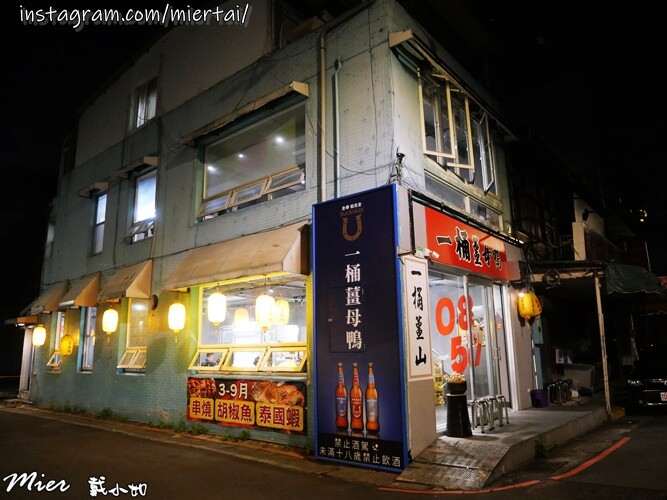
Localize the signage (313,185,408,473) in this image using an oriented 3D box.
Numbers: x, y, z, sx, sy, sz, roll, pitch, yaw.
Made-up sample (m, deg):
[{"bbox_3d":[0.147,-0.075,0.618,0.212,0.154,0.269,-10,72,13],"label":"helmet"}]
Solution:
[{"bbox_3d":[0.326,1.052,6.677,1.465,3.811,0.110,-10,-15,35],"label":"signage"}]

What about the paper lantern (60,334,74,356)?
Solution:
[{"bbox_3d":[-6.912,2.489,12.025,0.346,0.572,0.346,-11,-15,38],"label":"paper lantern"}]

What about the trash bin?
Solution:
[{"bbox_3d":[4.363,3.147,9.845,0.380,0.365,0.380,-11,-15,38],"label":"trash bin"}]

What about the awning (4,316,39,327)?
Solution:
[{"bbox_3d":[-10.078,2.302,14.916,1.166,0.226,0.588,-11,-15,38],"label":"awning"}]

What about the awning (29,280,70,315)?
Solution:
[{"bbox_3d":[-8.488,1.416,13.755,1.221,0.973,0.577,-11,-15,38],"label":"awning"}]

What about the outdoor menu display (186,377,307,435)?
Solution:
[{"bbox_3d":[-1.694,2.773,8.316,3.271,0.836,0.045,-11,-15,38],"label":"outdoor menu display"}]

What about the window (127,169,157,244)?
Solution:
[{"bbox_3d":[-4.694,-1.129,11.540,1.270,1.826,0.226,-11,-15,38],"label":"window"}]

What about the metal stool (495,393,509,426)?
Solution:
[{"bbox_3d":[2.816,2.706,7.833,0.280,0.450,0.280,-11,-15,38],"label":"metal stool"}]

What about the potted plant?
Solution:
[{"bbox_3d":[1.858,2.033,7.037,0.330,0.310,0.330,-11,-15,38],"label":"potted plant"}]

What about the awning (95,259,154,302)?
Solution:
[{"bbox_3d":[-4.948,0.745,10.922,1.392,0.930,0.550,-11,-15,38],"label":"awning"}]

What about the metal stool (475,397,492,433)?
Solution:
[{"bbox_3d":[2.216,2.483,6.939,0.291,0.446,0.291,-11,-15,38],"label":"metal stool"}]

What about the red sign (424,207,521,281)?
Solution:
[{"bbox_3d":[2.613,0.049,8.397,0.100,0.820,3.990,-11,-15,38],"label":"red sign"}]

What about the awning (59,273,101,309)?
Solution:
[{"bbox_3d":[-6.843,1.095,12.439,1.028,0.935,0.566,-11,-15,38],"label":"awning"}]

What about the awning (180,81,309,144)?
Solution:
[{"bbox_3d":[-1.901,-2.673,9.286,3.407,0.282,0.452,-11,-15,38],"label":"awning"}]

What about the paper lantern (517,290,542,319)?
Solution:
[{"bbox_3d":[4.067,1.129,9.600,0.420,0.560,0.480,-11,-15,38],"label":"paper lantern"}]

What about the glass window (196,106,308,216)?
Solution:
[{"bbox_3d":[-1.647,-1.642,9.085,3.157,1.722,0.209,-11,-15,38],"label":"glass window"}]

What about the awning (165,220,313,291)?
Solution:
[{"bbox_3d":[-1.932,0.147,8.646,3.469,1.023,0.627,-11,-15,38],"label":"awning"}]

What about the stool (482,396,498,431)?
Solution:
[{"bbox_3d":[2.431,2.537,7.220,0.291,0.446,0.291,-11,-15,38],"label":"stool"}]

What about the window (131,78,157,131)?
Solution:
[{"bbox_3d":[-5.158,-3.923,12.680,1.243,1.277,0.113,-11,-15,38],"label":"window"}]

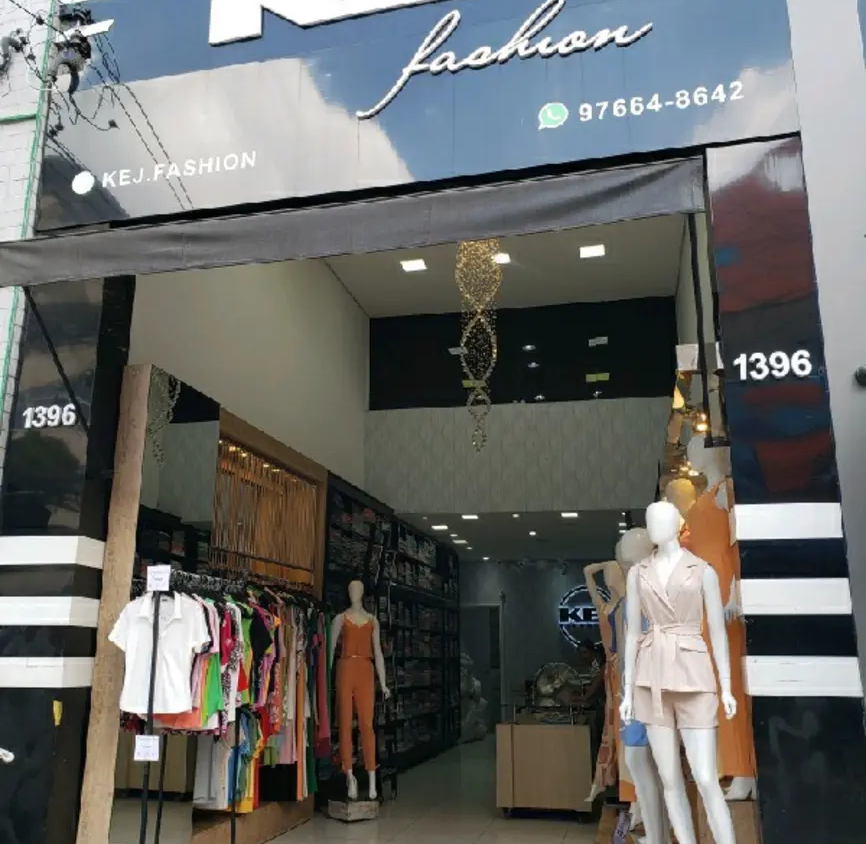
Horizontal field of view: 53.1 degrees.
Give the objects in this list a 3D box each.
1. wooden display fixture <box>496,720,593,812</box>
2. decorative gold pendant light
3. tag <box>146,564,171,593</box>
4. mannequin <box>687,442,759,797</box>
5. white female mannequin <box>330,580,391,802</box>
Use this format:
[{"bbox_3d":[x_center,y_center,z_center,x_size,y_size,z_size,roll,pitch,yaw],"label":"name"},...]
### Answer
[{"bbox_3d":[0.943,2.883,7.212,0.770,0.750,0.580,-4,-15,16],"label":"wooden display fixture"},{"bbox_3d":[0.386,-0.743,7.239,0.400,2.030,0.400,-3,-15,13],"label":"decorative gold pendant light"},{"bbox_3d":[-1.371,0.785,4.333,0.120,0.130,0.010,-3,-15,13],"label":"tag"},{"bbox_3d":[1.439,0.923,4.341,0.360,1.780,0.430,8,-16,-27],"label":"mannequin"},{"bbox_3d":[-0.640,2.265,7.454,0.540,1.770,0.340,0,-15,1],"label":"white female mannequin"}]

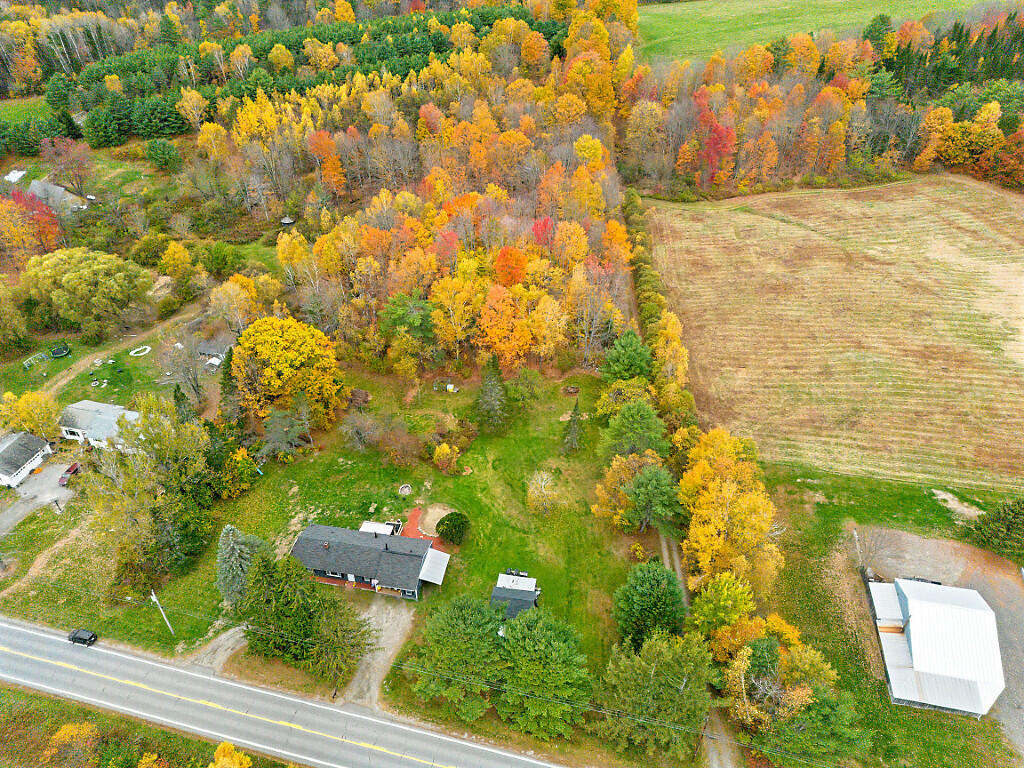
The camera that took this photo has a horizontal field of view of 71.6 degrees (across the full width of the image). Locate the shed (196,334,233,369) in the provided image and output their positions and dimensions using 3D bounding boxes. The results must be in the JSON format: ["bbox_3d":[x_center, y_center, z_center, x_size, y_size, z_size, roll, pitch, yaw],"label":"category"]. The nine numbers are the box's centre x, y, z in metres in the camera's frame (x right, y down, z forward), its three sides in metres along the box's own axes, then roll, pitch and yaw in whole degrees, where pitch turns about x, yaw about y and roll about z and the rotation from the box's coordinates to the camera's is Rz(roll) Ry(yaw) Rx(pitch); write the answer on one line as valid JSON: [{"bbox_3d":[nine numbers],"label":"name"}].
[{"bbox_3d":[-71.000,-7.824,169.864,6.900,3.900,7.000,5,37,6],"label":"shed"}]

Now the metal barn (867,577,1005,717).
[{"bbox_3d":[62.871,37.450,104.814,14.100,7.320,19.980,8,39,10],"label":"metal barn"}]

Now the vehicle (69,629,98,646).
[{"bbox_3d":[-65.136,38.616,107.884,4.200,1.680,1.800,9,39,11],"label":"vehicle"}]

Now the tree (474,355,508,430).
[{"bbox_3d":[-3.940,1.200,143.300,6.400,17.000,6.400,0,38,0],"label":"tree"}]

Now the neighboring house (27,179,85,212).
[{"bbox_3d":[-149.500,-61.400,231.500,16.500,7.000,8.800,20,42,23],"label":"neighboring house"}]

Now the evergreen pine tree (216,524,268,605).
[{"bbox_3d":[-42.900,27.200,111.400,6.500,15.200,6.500,0,38,0],"label":"evergreen pine tree"}]

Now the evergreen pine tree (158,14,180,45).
[{"bbox_3d":[-216.232,-221.154,447.151,10.500,17.000,10.500,0,36,0],"label":"evergreen pine tree"}]

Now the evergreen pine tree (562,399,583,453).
[{"bbox_3d":[12.665,7.988,141.351,4.000,12.400,4.000,0,36,0],"label":"evergreen pine tree"}]

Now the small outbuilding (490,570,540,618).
[{"bbox_3d":[0.165,34.377,113.338,6.700,3.300,8.200,6,37,8],"label":"small outbuilding"}]

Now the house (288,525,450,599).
[{"bbox_3d":[-23.653,29.464,118.969,25.200,4.500,10.600,6,37,8],"label":"house"}]

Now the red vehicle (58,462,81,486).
[{"bbox_3d":[-85.600,17.448,137.560,1.850,1.700,4.700,4,37,5],"label":"red vehicle"}]

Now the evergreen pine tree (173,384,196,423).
[{"bbox_3d":[-69.153,3.876,149.094,4.300,9.800,4.300,0,36,0],"label":"evergreen pine tree"}]

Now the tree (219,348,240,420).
[{"bbox_3d":[-57.400,-0.450,145.200,4.800,17.000,4.800,0,38,0],"label":"tree"}]

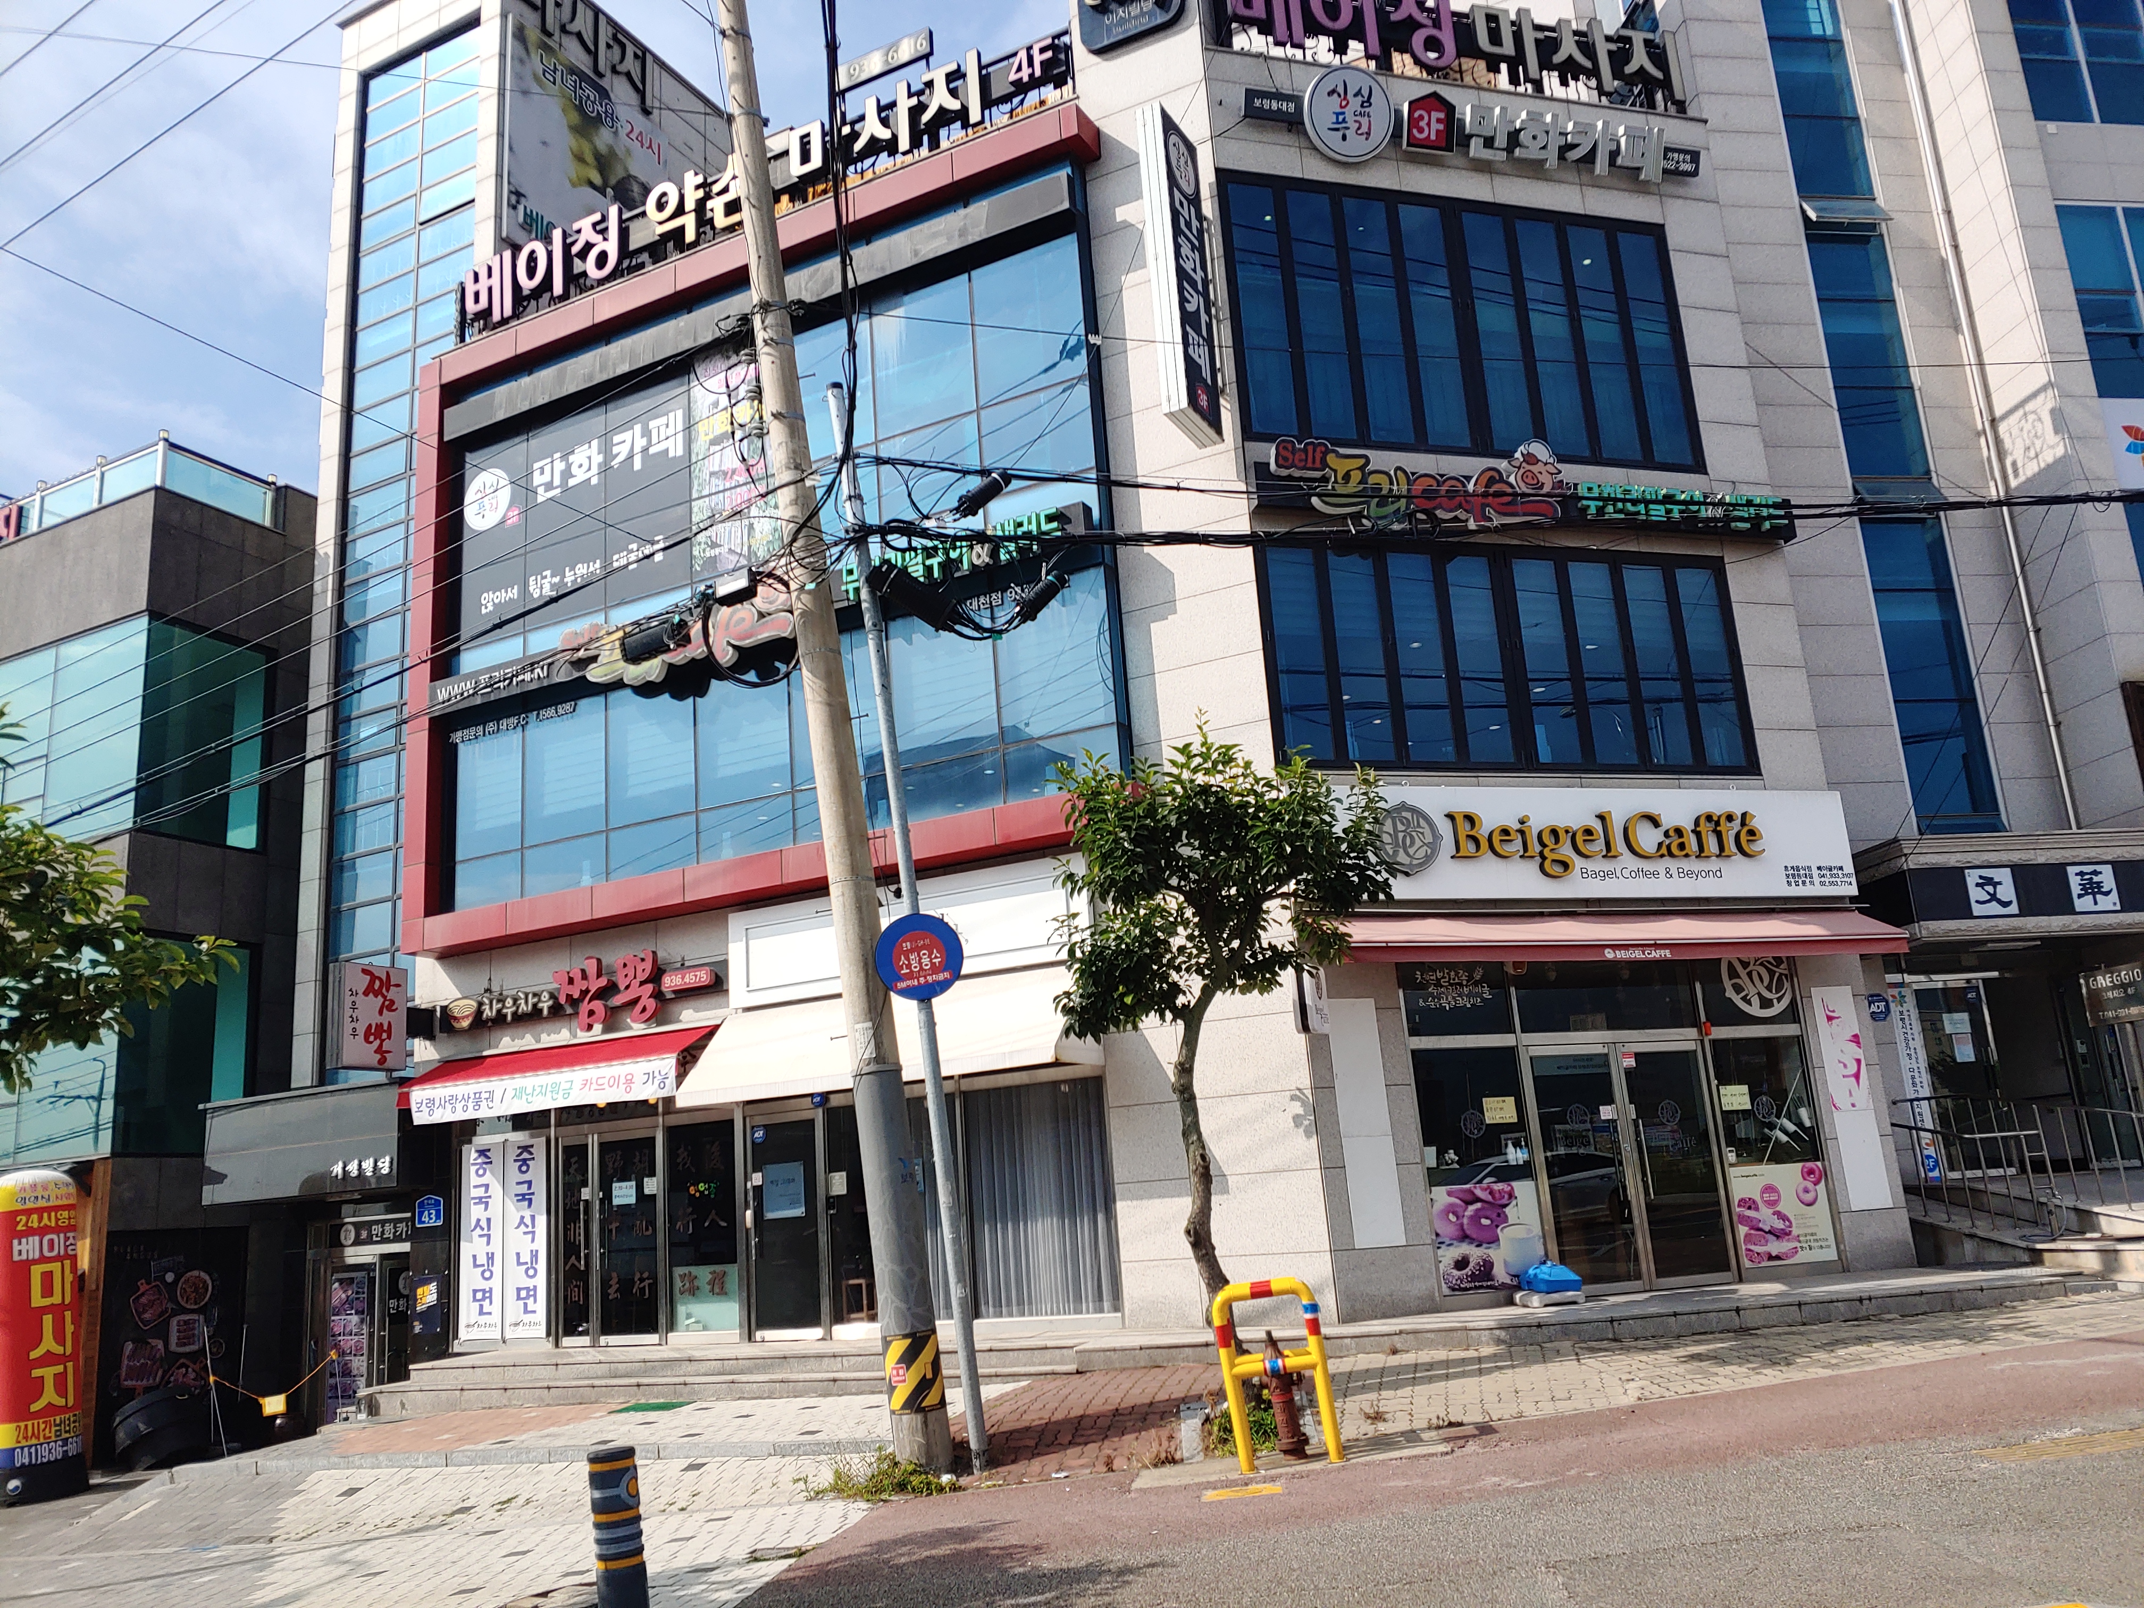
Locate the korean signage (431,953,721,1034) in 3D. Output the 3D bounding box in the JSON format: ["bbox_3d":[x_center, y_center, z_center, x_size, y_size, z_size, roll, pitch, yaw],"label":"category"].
[{"bbox_3d":[-5.203,2.036,16.344,4.005,0.712,0.295,-11,-16,25],"label":"korean signage"}]

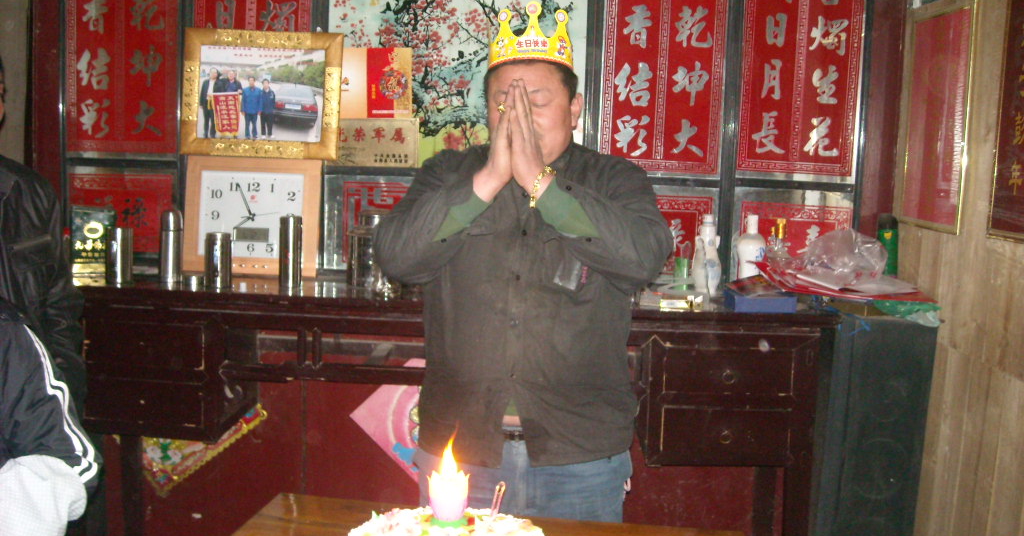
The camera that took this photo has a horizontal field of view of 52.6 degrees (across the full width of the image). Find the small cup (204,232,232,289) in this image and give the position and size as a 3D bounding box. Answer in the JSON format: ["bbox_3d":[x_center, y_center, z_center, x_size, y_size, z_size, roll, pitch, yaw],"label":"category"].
[{"bbox_3d":[-0.794,-0.024,2.816,0.070,0.144,0.070,2,8,0],"label":"small cup"}]

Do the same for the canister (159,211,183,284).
[{"bbox_3d":[-1.017,-0.061,3.096,0.067,0.233,0.067,2,7,1],"label":"canister"}]

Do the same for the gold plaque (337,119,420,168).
[{"bbox_3d":[-0.408,-0.363,2.987,0.283,0.139,0.018,2,8,3],"label":"gold plaque"}]

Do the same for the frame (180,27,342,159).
[{"bbox_3d":[-0.800,-0.554,3.326,0.506,0.403,0.030,2,2,1],"label":"frame"}]

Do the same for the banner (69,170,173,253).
[{"bbox_3d":[-1.153,-0.167,3.065,0.323,0.249,0.020,2,8,3],"label":"banner"}]

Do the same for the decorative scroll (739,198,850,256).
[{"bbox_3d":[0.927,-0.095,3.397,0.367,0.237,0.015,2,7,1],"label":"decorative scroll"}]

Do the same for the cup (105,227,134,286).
[{"bbox_3d":[-1.175,-0.037,3.102,0.077,0.171,0.077,2,7,1],"label":"cup"}]

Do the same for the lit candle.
[{"bbox_3d":[-0.081,0.282,1.372,0.052,0.108,0.052,2,8,3],"label":"lit candle"}]

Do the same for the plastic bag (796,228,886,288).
[{"bbox_3d":[0.999,-0.023,3.136,0.250,0.165,0.200,2,7,1],"label":"plastic bag"}]

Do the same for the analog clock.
[{"bbox_3d":[-0.841,-0.166,3.367,0.434,0.379,0.050,2,2,1],"label":"analog clock"}]

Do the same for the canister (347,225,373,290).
[{"bbox_3d":[-0.416,-0.031,2.897,0.076,0.162,0.076,2,8,3],"label":"canister"}]

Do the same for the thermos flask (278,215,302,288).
[{"bbox_3d":[-0.605,-0.045,2.850,0.063,0.190,0.063,2,8,3],"label":"thermos flask"}]

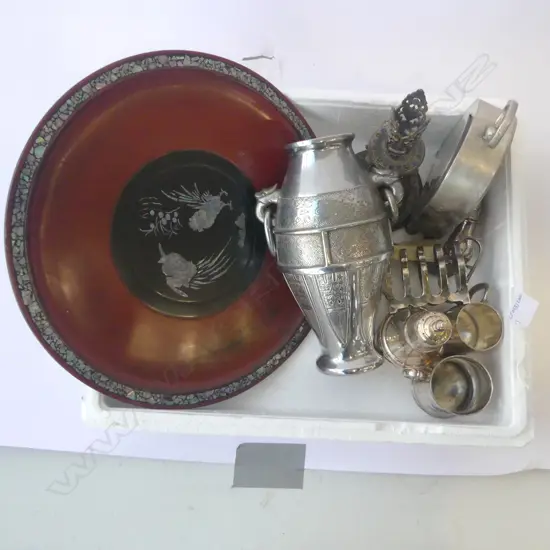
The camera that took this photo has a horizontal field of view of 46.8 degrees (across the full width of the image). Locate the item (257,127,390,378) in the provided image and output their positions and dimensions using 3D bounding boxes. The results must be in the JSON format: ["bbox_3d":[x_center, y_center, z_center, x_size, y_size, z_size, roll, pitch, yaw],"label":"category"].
[{"bbox_3d":[0.065,-0.020,0.676,0.148,0.121,0.241,-9,101,0],"label":"item"}]

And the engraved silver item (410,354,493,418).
[{"bbox_3d":[0.186,0.118,0.668,0.064,0.064,0.064,1,78,-3],"label":"engraved silver item"}]

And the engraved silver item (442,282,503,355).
[{"bbox_3d":[0.209,0.048,0.677,0.048,0.068,0.070,12,78,0],"label":"engraved silver item"}]

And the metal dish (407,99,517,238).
[{"bbox_3d":[0.202,-0.112,0.702,0.043,0.155,0.164,26,112,2],"label":"metal dish"}]

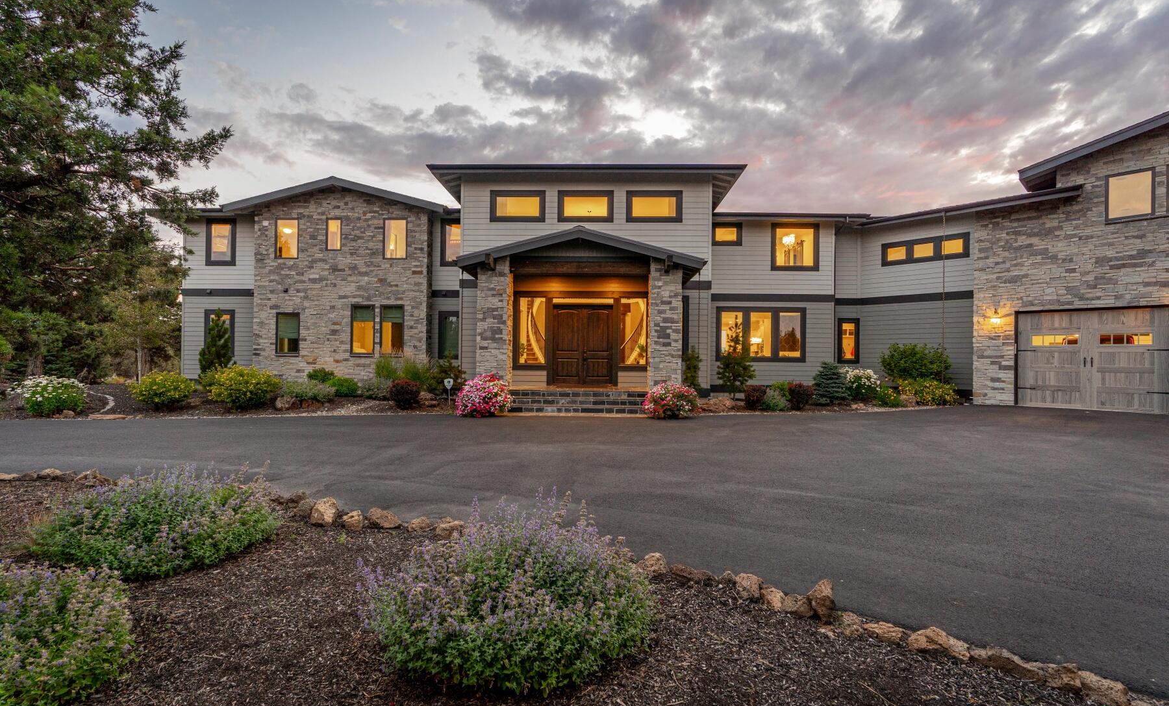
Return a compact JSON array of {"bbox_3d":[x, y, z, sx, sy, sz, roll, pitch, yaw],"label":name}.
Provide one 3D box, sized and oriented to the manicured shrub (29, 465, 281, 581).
[{"bbox_3d":[-2.950,1.100,3.700,1.360,0.540,1.320,0,0,0],"label":"manicured shrub"}]

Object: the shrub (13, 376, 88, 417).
[{"bbox_3d":[-11.950,0.950,11.650,1.120,0.830,1.160,0,0,45],"label":"shrub"}]

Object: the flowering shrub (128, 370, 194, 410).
[{"bbox_3d":[-10.800,0.910,13.260,1.300,0.930,1.250,1,0,-39],"label":"flowering shrub"}]

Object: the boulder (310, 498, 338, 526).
[{"bbox_3d":[-2.120,1.285,4.240,0.220,0.205,0.200,1,0,-27],"label":"boulder"}]

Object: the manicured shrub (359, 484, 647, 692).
[{"bbox_3d":[-0.375,1.085,2.730,1.480,0.600,1.420,0,0,0],"label":"manicured shrub"}]

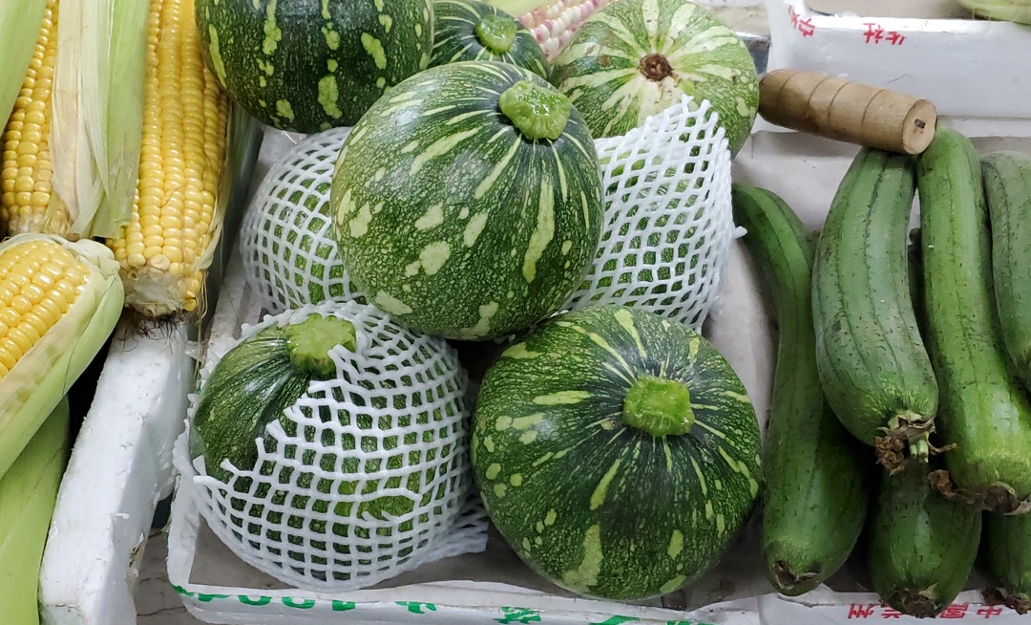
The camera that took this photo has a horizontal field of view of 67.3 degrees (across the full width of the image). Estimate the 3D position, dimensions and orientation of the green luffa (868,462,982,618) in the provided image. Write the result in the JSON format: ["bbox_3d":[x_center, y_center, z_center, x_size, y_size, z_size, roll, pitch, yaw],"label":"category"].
[{"bbox_3d":[0.255,0.058,0.491,0.065,0.065,0.265,12,59,7],"label":"green luffa"}]

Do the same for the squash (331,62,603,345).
[{"bbox_3d":[-0.025,-0.059,0.422,0.148,0.150,0.148,15,55,-24],"label":"squash"}]

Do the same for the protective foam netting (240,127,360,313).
[{"bbox_3d":[-0.119,-0.059,0.520,0.135,0.130,0.135,-1,58,-1],"label":"protective foam netting"}]

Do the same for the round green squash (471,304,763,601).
[{"bbox_3d":[0.054,0.074,0.425,0.156,0.155,0.156,1,63,-4],"label":"round green squash"}]

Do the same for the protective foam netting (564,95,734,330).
[{"bbox_3d":[0.083,-0.057,0.515,0.137,0.140,0.145,-1,58,-1],"label":"protective foam netting"}]

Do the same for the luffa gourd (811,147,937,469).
[{"bbox_3d":[0.217,-0.019,0.469,0.073,0.065,0.237,10,58,6],"label":"luffa gourd"}]

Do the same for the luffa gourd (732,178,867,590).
[{"bbox_3d":[0.179,0.031,0.506,0.064,0.060,0.300,4,58,1],"label":"luffa gourd"}]

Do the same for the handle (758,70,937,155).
[{"bbox_3d":[0.206,-0.134,0.508,0.034,0.034,0.118,-40,45,-23],"label":"handle"}]

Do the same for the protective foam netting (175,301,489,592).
[{"bbox_3d":[-0.099,0.072,0.427,0.150,0.155,0.150,3,45,-6],"label":"protective foam netting"}]

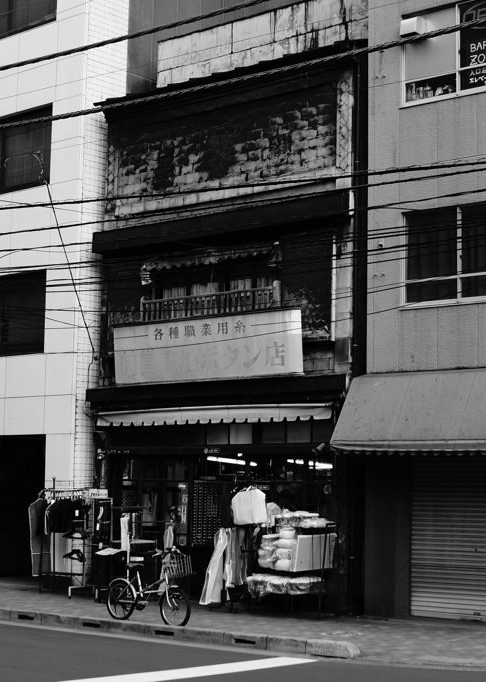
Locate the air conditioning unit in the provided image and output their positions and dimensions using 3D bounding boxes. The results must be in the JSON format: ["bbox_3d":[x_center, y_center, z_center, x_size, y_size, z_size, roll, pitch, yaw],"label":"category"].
[{"bbox_3d":[2.365,-4.351,17.719,0.270,0.250,0.260,-4,-8,38],"label":"air conditioning unit"}]

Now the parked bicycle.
[{"bbox_3d":[-1.123,2.949,15.572,1.450,0.950,0.550,-5,-8,39],"label":"parked bicycle"}]

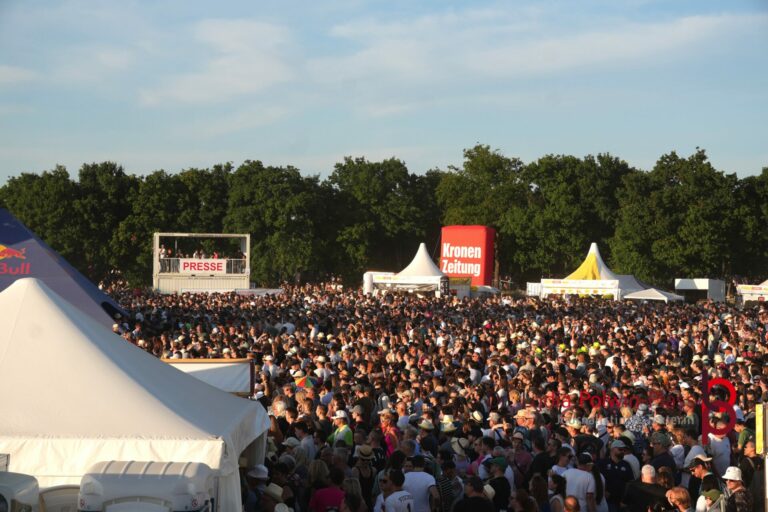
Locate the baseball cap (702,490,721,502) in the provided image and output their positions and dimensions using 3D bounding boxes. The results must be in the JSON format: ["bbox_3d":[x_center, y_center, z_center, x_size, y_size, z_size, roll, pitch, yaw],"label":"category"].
[{"bbox_3d":[3.794,2.786,17.300,0.260,0.140,0.180,-10,7,-30],"label":"baseball cap"}]

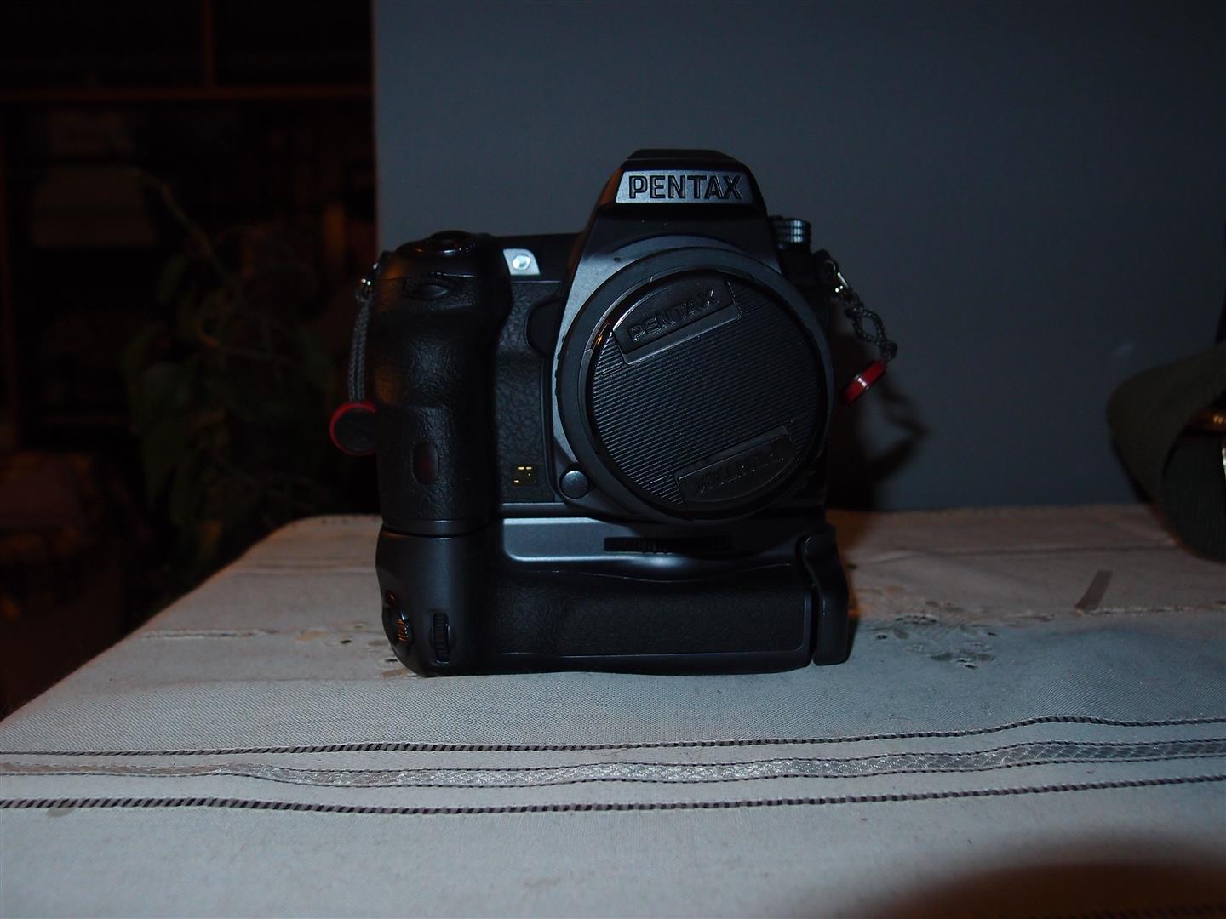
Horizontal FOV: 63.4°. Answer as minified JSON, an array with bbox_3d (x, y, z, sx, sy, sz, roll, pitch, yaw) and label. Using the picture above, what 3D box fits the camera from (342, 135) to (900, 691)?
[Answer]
[{"bbox_3d":[0.001,-0.015,0.263,0.142,0.139,0.105,-1,8,-3],"label":"camera"}]

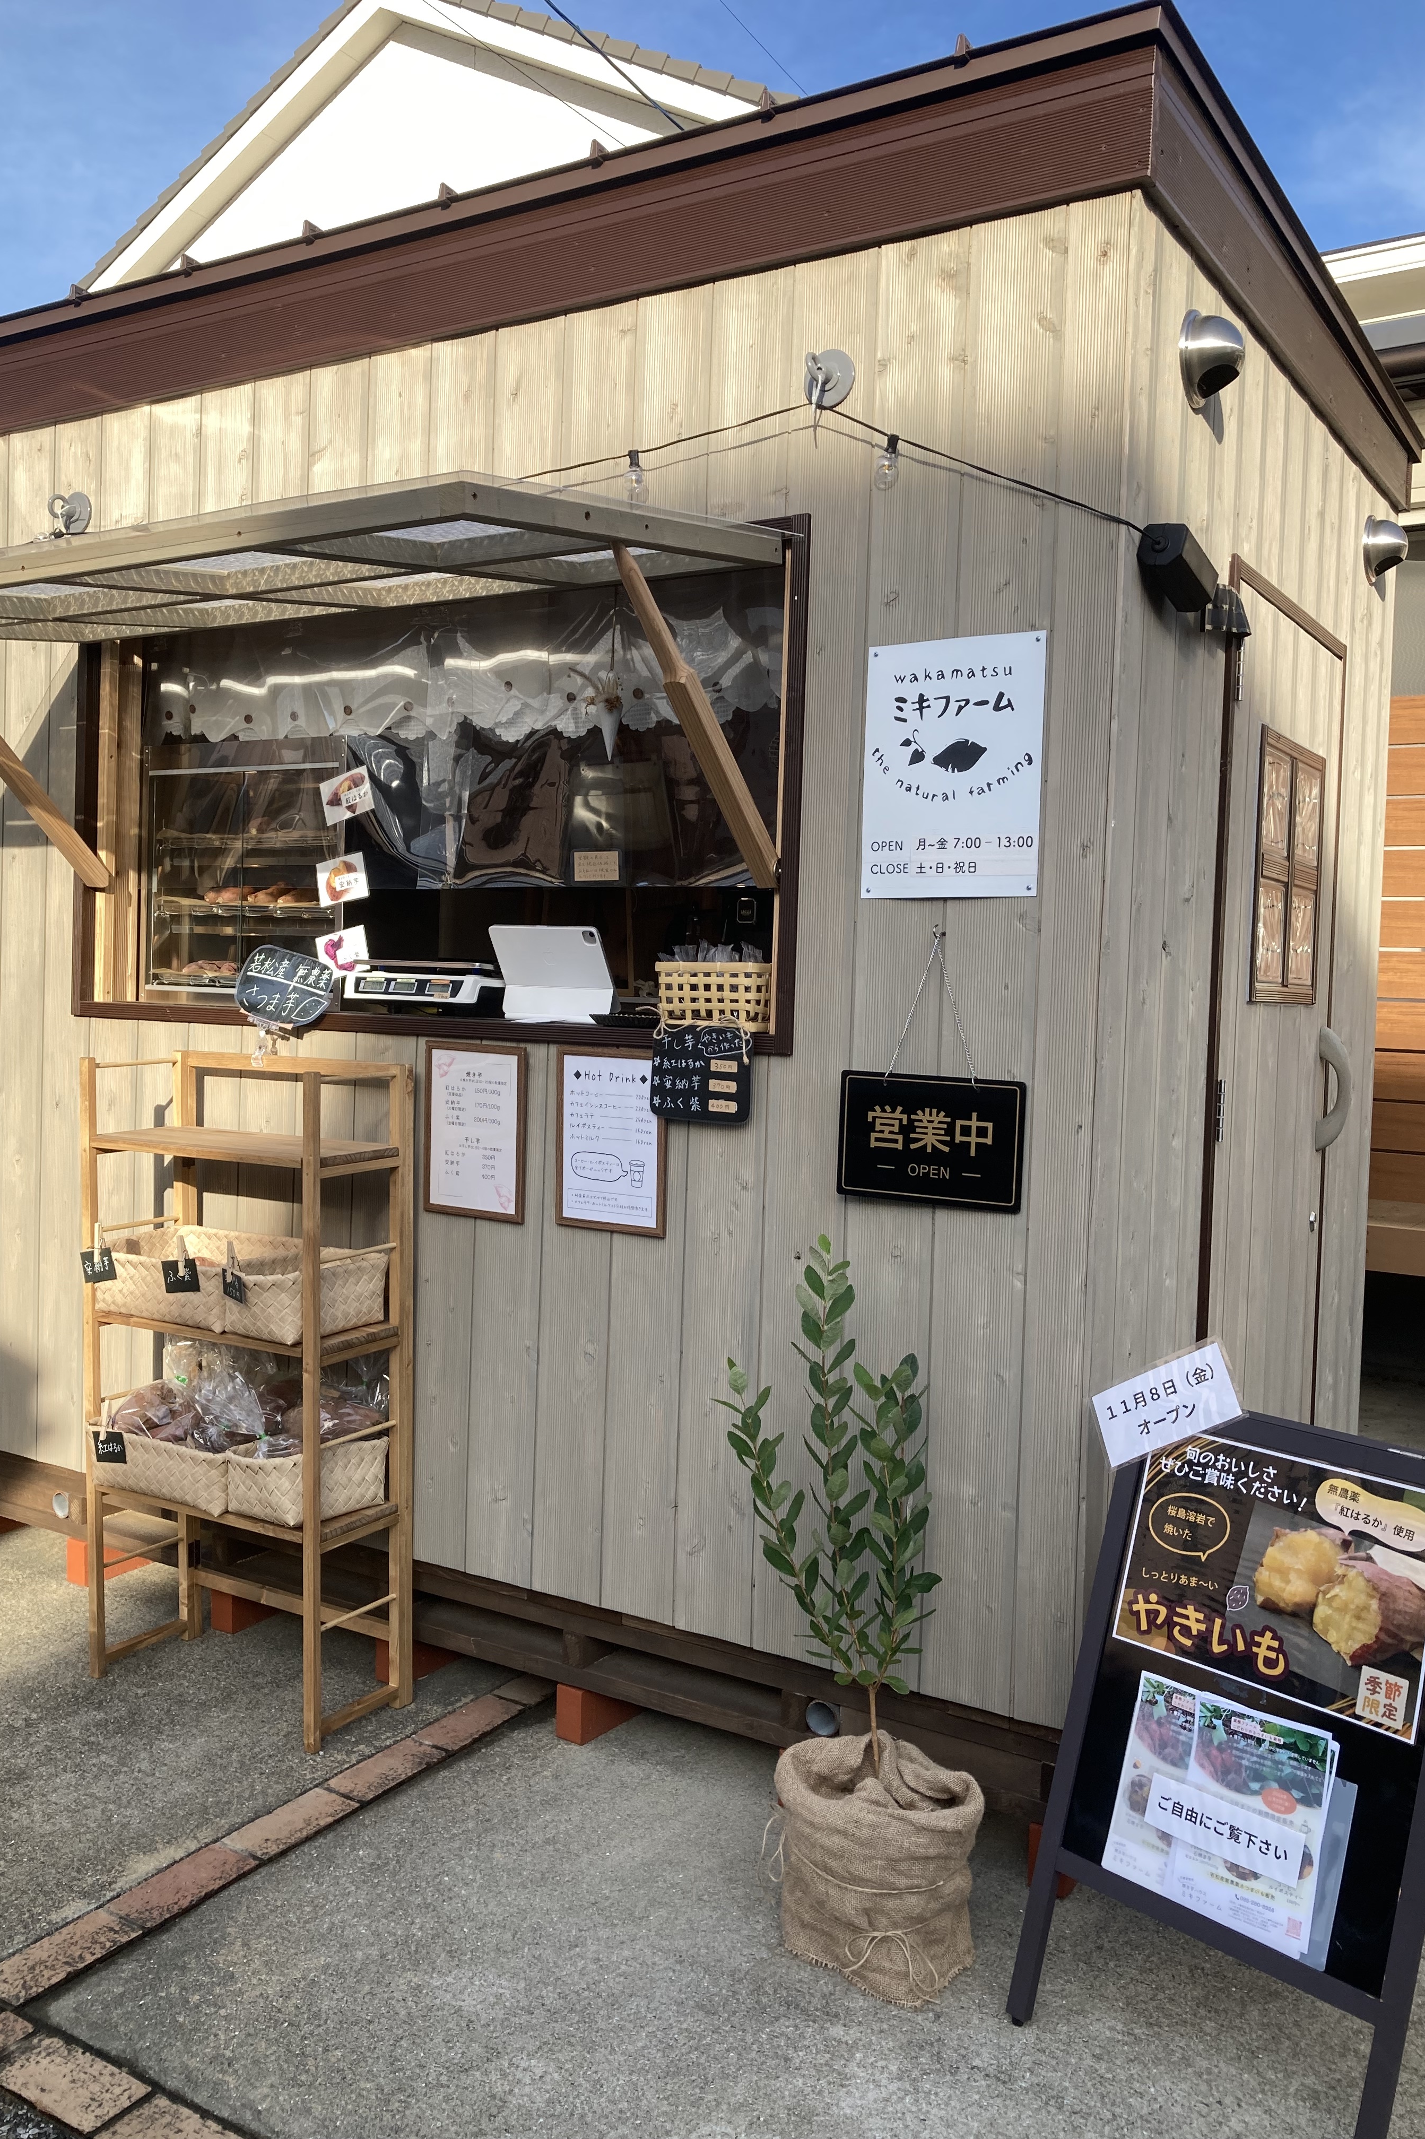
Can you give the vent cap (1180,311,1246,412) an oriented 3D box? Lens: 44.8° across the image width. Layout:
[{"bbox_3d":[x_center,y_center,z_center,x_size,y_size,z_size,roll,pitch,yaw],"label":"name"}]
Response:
[{"bbox_3d":[0.807,-1.129,2.747,0.084,0.150,0.150,3,3,32],"label":"vent cap"}]

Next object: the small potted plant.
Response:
[{"bbox_3d":[0.213,0.757,2.520,0.340,1.035,0.310,2,3,0],"label":"small potted plant"}]

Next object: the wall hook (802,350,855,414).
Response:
[{"bbox_3d":[0.172,-1.115,2.771,0.095,0.096,0.066,4,3,32],"label":"wall hook"}]

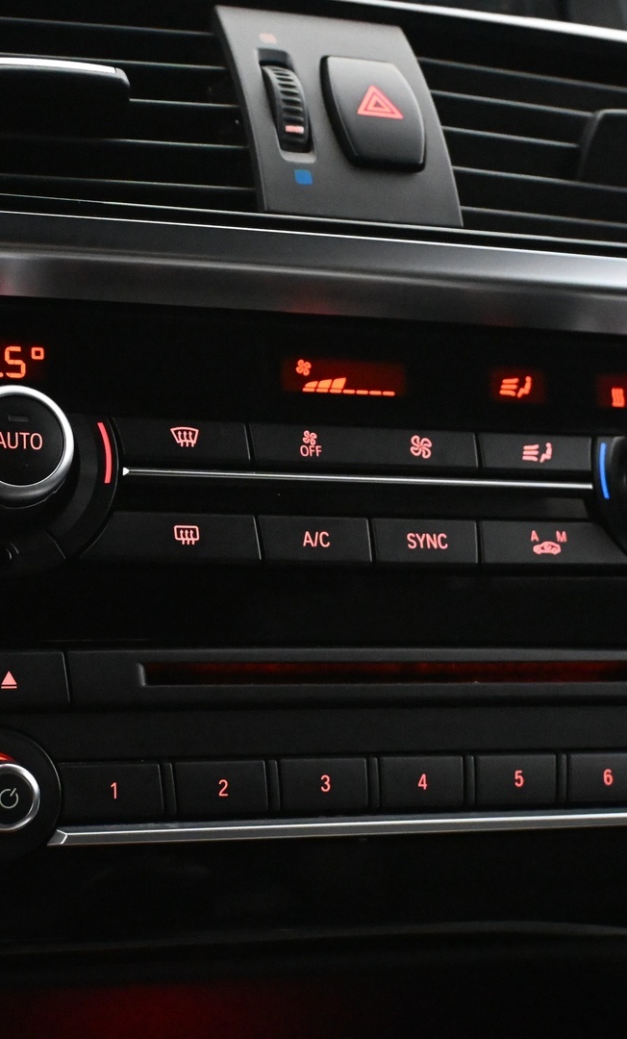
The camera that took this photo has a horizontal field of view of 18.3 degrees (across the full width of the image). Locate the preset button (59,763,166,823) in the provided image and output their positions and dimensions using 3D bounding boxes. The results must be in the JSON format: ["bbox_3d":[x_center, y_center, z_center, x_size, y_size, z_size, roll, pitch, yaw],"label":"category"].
[{"bbox_3d":[-0.040,0.054,0.383,0.021,0.011,0.005,2,-12,-22],"label":"preset button"}]

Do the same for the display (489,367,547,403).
[{"bbox_3d":[0.045,-0.030,0.435,0.015,0.008,0.003,2,-12,-22],"label":"display"}]

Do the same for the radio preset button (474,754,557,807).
[{"bbox_3d":[0.042,0.056,0.417,0.020,0.011,0.005,2,-12,-22],"label":"radio preset button"}]

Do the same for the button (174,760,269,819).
[{"bbox_3d":[-0.019,0.055,0.397,0.020,0.011,0.005,2,-6,-21],"label":"button"}]

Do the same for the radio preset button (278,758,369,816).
[{"bbox_3d":[0.002,0.055,0.405,0.019,0.011,0.005,2,-6,-21],"label":"radio preset button"}]

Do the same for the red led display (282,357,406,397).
[{"bbox_3d":[0.006,-0.030,0.419,0.029,0.008,0.003,2,-12,-22],"label":"red led display"}]

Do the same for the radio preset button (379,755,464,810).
[{"bbox_3d":[0.022,0.056,0.413,0.019,0.010,0.005,2,-6,-21],"label":"radio preset button"}]

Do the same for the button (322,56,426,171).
[{"bbox_3d":[0.014,-0.091,0.441,0.020,0.007,0.032,2,55,-22],"label":"button"}]

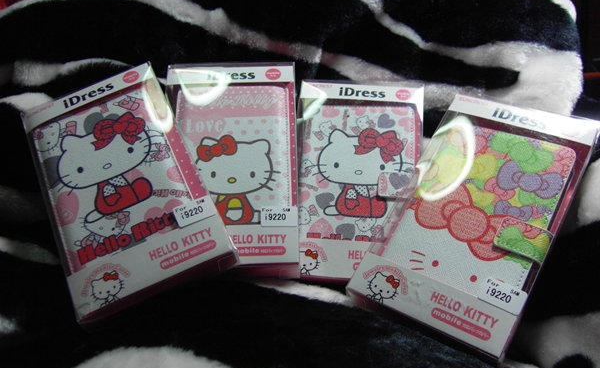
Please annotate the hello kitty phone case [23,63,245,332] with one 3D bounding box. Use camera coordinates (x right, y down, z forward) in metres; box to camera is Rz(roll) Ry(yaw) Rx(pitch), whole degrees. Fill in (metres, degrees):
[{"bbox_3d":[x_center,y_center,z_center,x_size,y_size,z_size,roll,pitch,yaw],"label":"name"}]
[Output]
[{"bbox_3d":[-0.128,0.000,0.356,0.104,0.028,0.173,-25,66,-8],"label":"hello kitty phone case"}]

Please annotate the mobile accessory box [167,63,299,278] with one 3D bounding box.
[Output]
[{"bbox_3d":[-0.055,-0.015,0.376,0.104,0.028,0.173,-1,63,0],"label":"mobile accessory box"}]

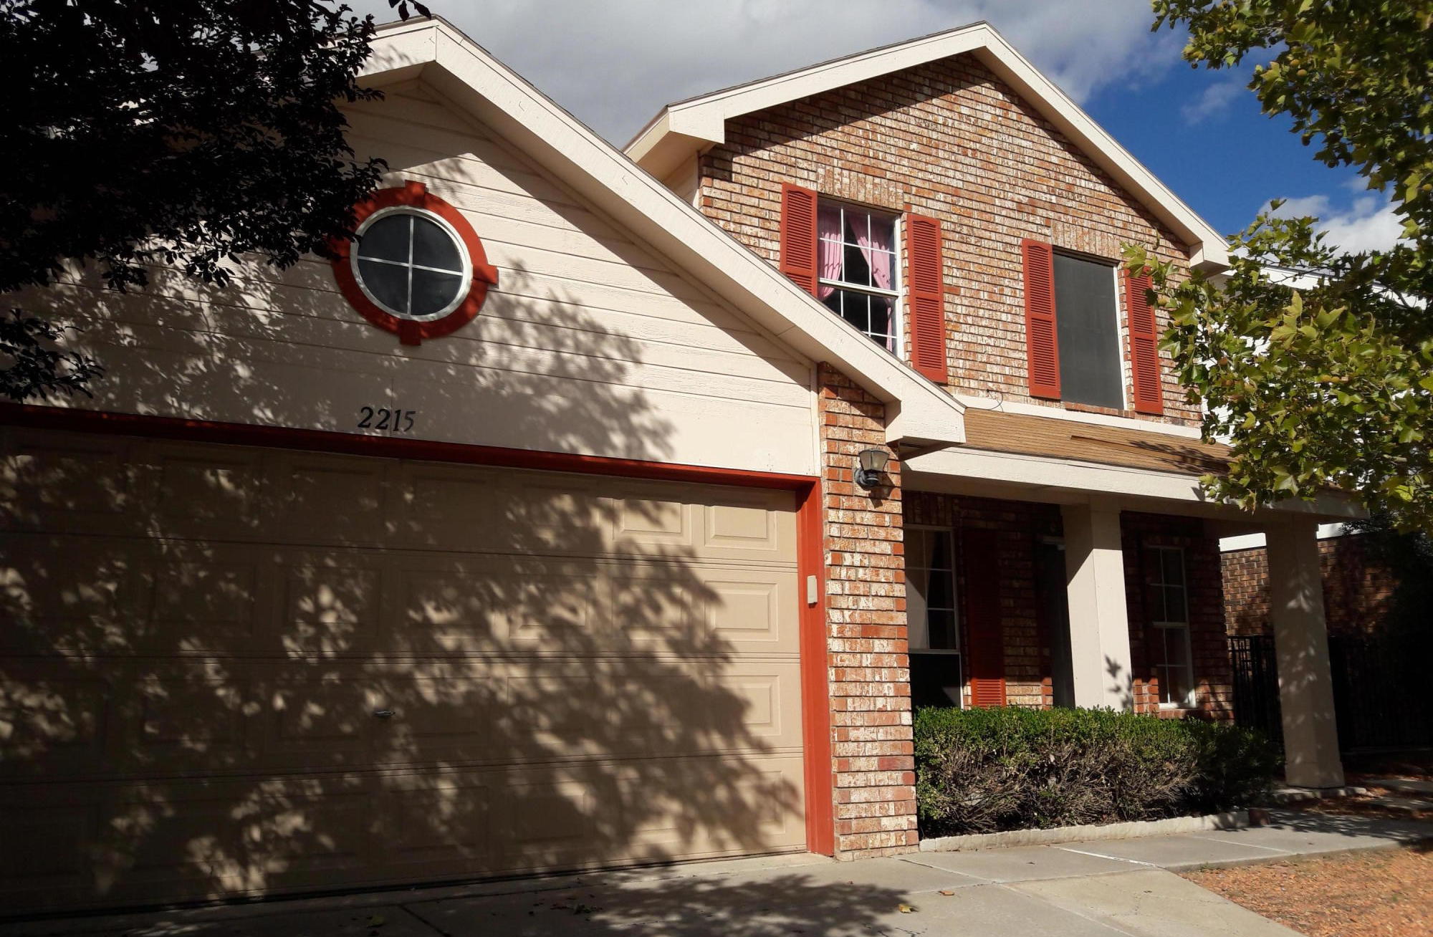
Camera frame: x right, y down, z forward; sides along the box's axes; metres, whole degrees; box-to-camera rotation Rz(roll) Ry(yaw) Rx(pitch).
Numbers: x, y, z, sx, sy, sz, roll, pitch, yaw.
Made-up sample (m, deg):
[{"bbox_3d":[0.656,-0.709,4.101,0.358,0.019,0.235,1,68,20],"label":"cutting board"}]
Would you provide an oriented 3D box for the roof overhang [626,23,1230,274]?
[{"bbox_3d":[2.244,-3.084,10.691,6.395,1.836,0.760,5,-12,-29],"label":"roof overhang"}]

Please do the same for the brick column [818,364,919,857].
[{"bbox_3d":[0.824,0.832,6.939,0.590,2.825,0.350,5,-12,-29],"label":"brick column"}]

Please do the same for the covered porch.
[{"bbox_3d":[2.939,0.959,9.202,5.300,3.210,1.530,5,-12,-29],"label":"covered porch"}]

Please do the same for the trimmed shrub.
[{"bbox_3d":[2.631,2.013,7.982,3.700,0.740,0.620,5,-12,-29],"label":"trimmed shrub"}]

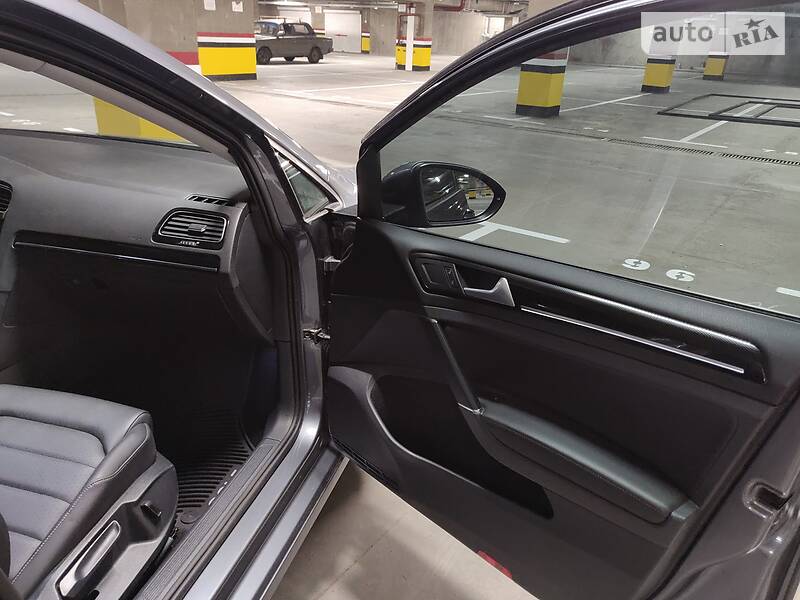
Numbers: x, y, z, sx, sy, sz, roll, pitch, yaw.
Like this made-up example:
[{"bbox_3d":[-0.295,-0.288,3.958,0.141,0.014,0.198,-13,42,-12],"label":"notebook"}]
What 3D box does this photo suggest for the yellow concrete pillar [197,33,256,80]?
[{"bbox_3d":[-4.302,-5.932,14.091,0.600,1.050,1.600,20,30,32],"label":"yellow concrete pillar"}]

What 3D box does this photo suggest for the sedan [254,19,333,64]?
[{"bbox_3d":[-4.337,-9.390,21.009,1.610,1.450,4.100,20,30,32],"label":"sedan"}]

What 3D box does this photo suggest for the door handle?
[{"bbox_3d":[0.160,-0.017,1.040,0.105,0.045,0.030,22,31,35],"label":"door handle"}]

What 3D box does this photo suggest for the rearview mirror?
[{"bbox_3d":[0.095,-0.231,1.259,0.225,0.145,0.125,-12,29,-28],"label":"rearview mirror"}]

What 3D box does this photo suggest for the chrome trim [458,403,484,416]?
[{"bbox_3d":[0.138,0.205,1.091,0.055,0.018,0.025,22,31,35],"label":"chrome trim"}]

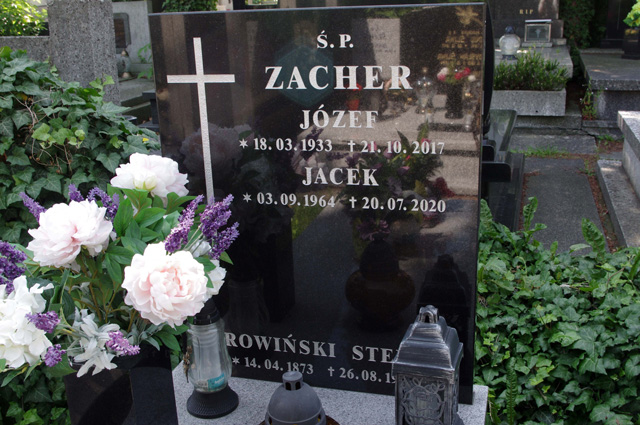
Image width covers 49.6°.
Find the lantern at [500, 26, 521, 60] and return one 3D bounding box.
[{"bbox_3d":[1.756,-1.565,6.400,0.197,0.298,0.197,3,17,15],"label":"lantern"}]

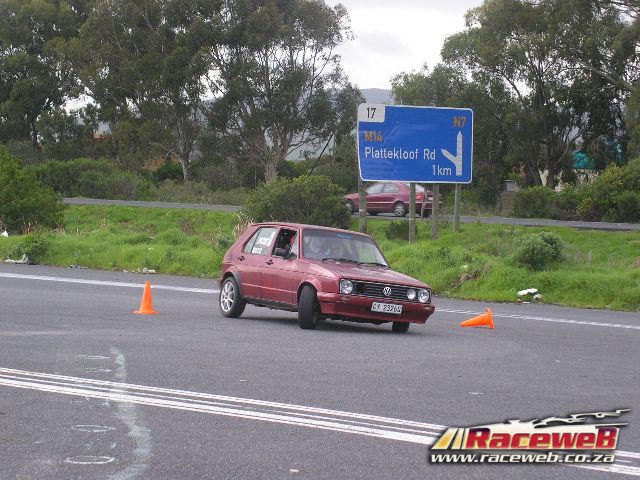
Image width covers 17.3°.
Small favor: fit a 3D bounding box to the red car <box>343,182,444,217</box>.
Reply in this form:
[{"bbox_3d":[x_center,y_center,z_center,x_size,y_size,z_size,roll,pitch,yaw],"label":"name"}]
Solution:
[{"bbox_3d":[2.517,-1.554,78.000,4.200,1.400,1.670,3,2,41],"label":"red car"}]

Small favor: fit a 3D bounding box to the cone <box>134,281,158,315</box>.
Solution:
[{"bbox_3d":[-2.424,0.808,29.450,0.310,0.480,0.310,1,2,-45],"label":"cone"}]

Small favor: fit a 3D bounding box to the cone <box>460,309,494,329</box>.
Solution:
[{"bbox_3d":[2.179,1.121,29.350,0.480,0.300,0.300,-13,0,-13],"label":"cone"}]

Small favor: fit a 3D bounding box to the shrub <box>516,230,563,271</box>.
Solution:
[{"bbox_3d":[4.739,0.237,45.500,1.080,0.880,1.000,2,1,0],"label":"shrub"}]

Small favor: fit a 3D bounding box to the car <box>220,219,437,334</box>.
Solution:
[{"bbox_3d":[0.016,0.472,28.416,1.630,1.370,3.760,4,0,-27],"label":"car"}]

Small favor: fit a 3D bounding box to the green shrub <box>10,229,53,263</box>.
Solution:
[{"bbox_3d":[-6.365,0.154,46.500,0.950,0.730,0.850,2,1,0],"label":"green shrub"}]

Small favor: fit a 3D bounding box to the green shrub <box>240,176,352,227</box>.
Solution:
[{"bbox_3d":[-0.691,-1.118,62.000,3.150,1.650,2.700,2,1,0],"label":"green shrub"}]

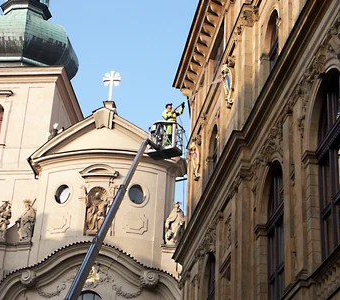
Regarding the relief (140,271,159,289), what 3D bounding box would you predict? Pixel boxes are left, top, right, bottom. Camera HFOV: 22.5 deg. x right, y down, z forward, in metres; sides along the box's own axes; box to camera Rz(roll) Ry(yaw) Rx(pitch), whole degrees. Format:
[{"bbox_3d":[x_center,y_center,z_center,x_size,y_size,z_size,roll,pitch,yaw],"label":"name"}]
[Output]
[{"bbox_3d":[-1.047,6.639,43.843,0.850,0.800,0.500,-1,-28,8],"label":"relief"}]

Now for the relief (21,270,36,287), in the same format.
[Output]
[{"bbox_3d":[-7.397,6.721,44.721,0.750,0.750,0.500,-3,-29,12],"label":"relief"}]

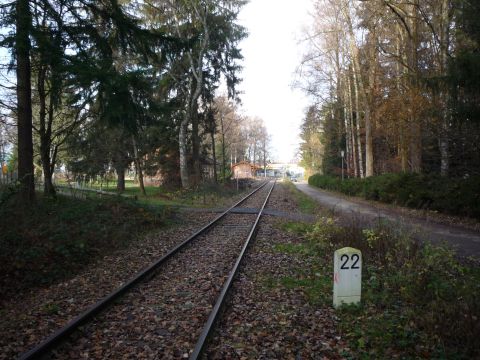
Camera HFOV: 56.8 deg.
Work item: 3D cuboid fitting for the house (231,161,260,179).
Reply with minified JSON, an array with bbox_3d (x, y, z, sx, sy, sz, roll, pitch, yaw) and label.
[{"bbox_3d":[1.500,-2.350,118.500,6.200,5.100,12.500,0,1,5],"label":"house"}]

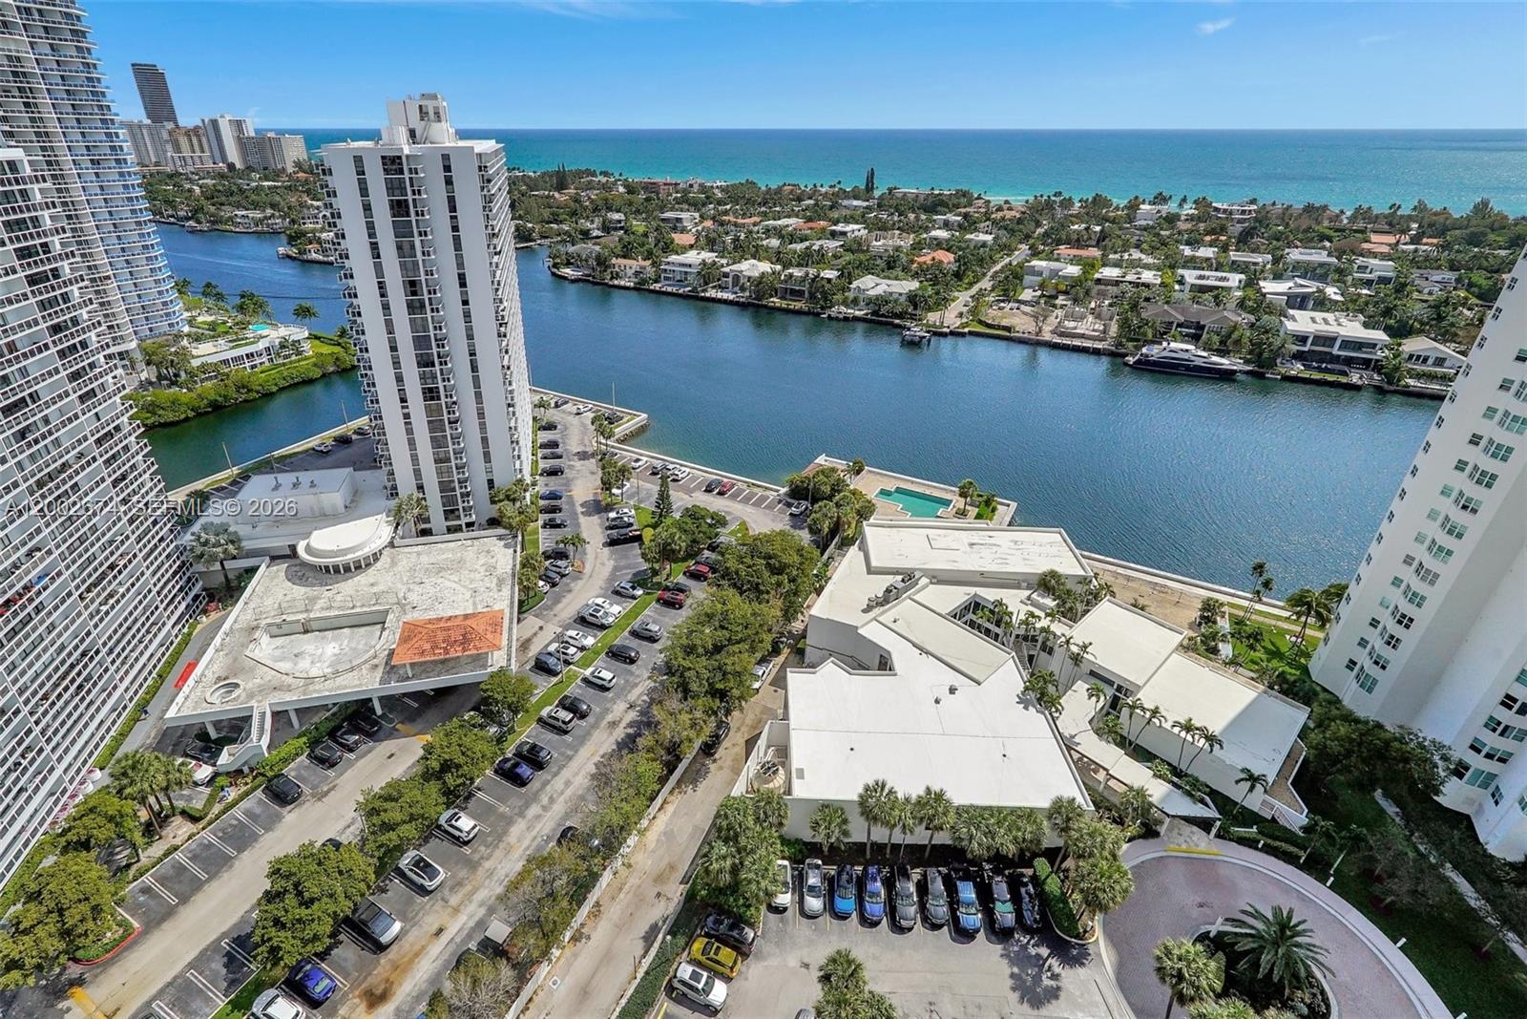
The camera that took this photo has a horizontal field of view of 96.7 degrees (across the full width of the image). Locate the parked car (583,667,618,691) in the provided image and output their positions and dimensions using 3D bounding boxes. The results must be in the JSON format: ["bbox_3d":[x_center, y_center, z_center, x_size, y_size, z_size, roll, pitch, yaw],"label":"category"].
[{"bbox_3d":[-20.574,20.952,85.185,4.750,1.650,1.900,15,33,25],"label":"parked car"}]

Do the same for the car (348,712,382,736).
[{"bbox_3d":[-46.311,24.620,78.803,4.650,1.550,1.850,15,33,25],"label":"car"}]

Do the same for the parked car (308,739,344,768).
[{"bbox_3d":[-49.600,27.563,76.913,4.500,1.500,1.840,14,32,24],"label":"parked car"}]

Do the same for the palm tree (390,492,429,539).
[{"bbox_3d":[-59.400,1.800,115.400,5.600,9.300,5.600,0,29,0],"label":"palm tree"}]

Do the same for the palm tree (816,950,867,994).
[{"bbox_3d":[5.740,36.270,51.247,3.600,8.400,3.600,0,29,0],"label":"palm tree"}]

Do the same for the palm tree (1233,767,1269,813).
[{"bbox_3d":[48.000,28.292,67.587,3.500,6.200,3.500,0,29,0],"label":"palm tree"}]

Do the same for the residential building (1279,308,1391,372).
[{"bbox_3d":[176.442,-54.186,214.275,25.500,8.400,29.000,14,32,23],"label":"residential building"}]

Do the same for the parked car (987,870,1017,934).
[{"bbox_3d":[22.498,37.043,64.079,1.900,1.700,4.650,1,29,3],"label":"parked car"}]

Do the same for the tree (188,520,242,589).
[{"bbox_3d":[-86.323,7.827,108.435,8.000,11.800,8.000,0,29,0],"label":"tree"}]

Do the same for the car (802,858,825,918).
[{"bbox_3d":[4.670,35.450,63.800,1.830,1.470,4.800,1,30,2],"label":"car"}]

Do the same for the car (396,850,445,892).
[{"bbox_3d":[-32.700,34.290,64.863,4.850,1.600,1.920,15,33,25],"label":"car"}]

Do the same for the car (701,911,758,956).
[{"bbox_3d":[-3.010,37.490,60.140,4.600,1.570,1.850,14,32,23],"label":"car"}]

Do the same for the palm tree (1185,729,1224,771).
[{"bbox_3d":[49.712,27.346,76.891,3.200,6.800,3.200,0,29,0],"label":"palm tree"}]

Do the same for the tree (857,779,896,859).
[{"bbox_3d":[10.000,29.002,62.473,3.500,10.000,3.500,0,29,0],"label":"tree"}]

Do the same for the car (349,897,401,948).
[{"bbox_3d":[-34.600,36.579,60.643,5.100,1.750,1.970,15,33,25],"label":"car"}]

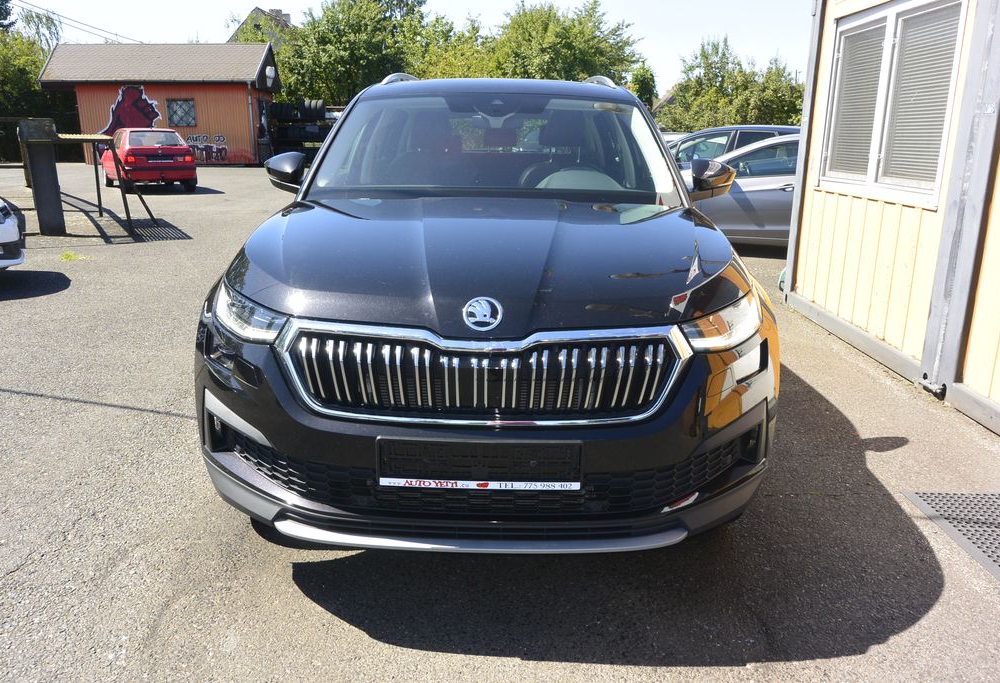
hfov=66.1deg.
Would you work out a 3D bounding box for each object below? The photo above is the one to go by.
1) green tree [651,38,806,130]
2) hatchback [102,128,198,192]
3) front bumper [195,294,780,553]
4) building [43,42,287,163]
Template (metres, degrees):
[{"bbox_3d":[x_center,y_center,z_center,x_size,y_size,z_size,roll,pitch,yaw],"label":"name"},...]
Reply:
[{"bbox_3d":[8.119,-8.483,27.727,5.900,4.598,4.600,1,15,0],"label":"green tree"},{"bbox_3d":[-8.571,-4.445,18.616,1.640,1.410,3.860,-9,18,-32],"label":"hatchback"},{"bbox_3d":[-0.046,0.214,2.232,1.860,0.620,0.550,1,15,1],"label":"front bumper"},{"bbox_3d":[-11.633,-8.324,27.086,7.653,4.064,2.915,2,15,5],"label":"building"}]

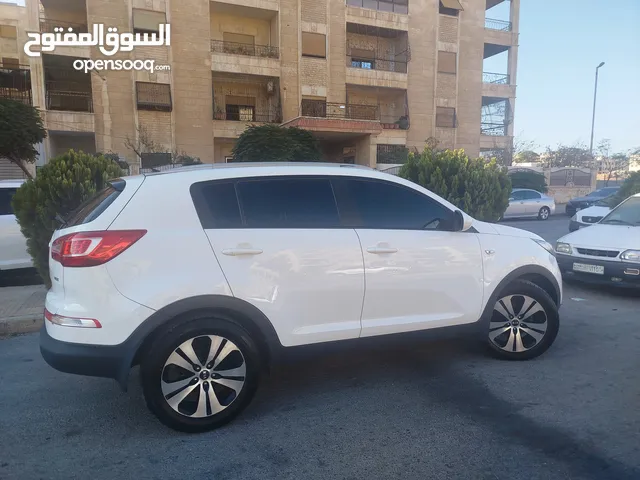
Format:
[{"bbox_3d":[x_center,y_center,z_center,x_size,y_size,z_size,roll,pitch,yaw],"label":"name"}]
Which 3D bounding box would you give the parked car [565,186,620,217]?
[{"bbox_3d":[14.688,-1.889,22.233,4.500,1.460,1.780,-2,6,-19],"label":"parked car"}]

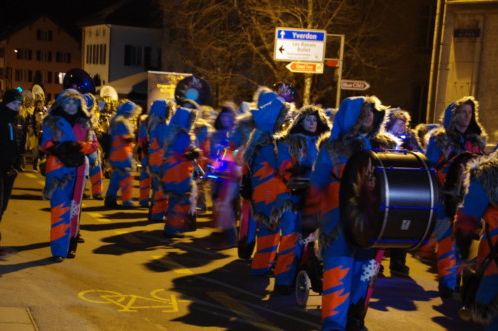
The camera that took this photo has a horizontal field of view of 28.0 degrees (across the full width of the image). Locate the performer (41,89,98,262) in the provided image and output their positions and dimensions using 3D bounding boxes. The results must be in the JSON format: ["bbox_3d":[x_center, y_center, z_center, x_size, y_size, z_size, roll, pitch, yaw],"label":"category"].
[{"bbox_3d":[-1.853,0.093,10.300,0.570,1.770,0.420,1,4,-28],"label":"performer"}]

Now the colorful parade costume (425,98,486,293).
[{"bbox_3d":[1.943,0.298,9.300,0.460,1.850,0.580,7,5,42],"label":"colorful parade costume"}]

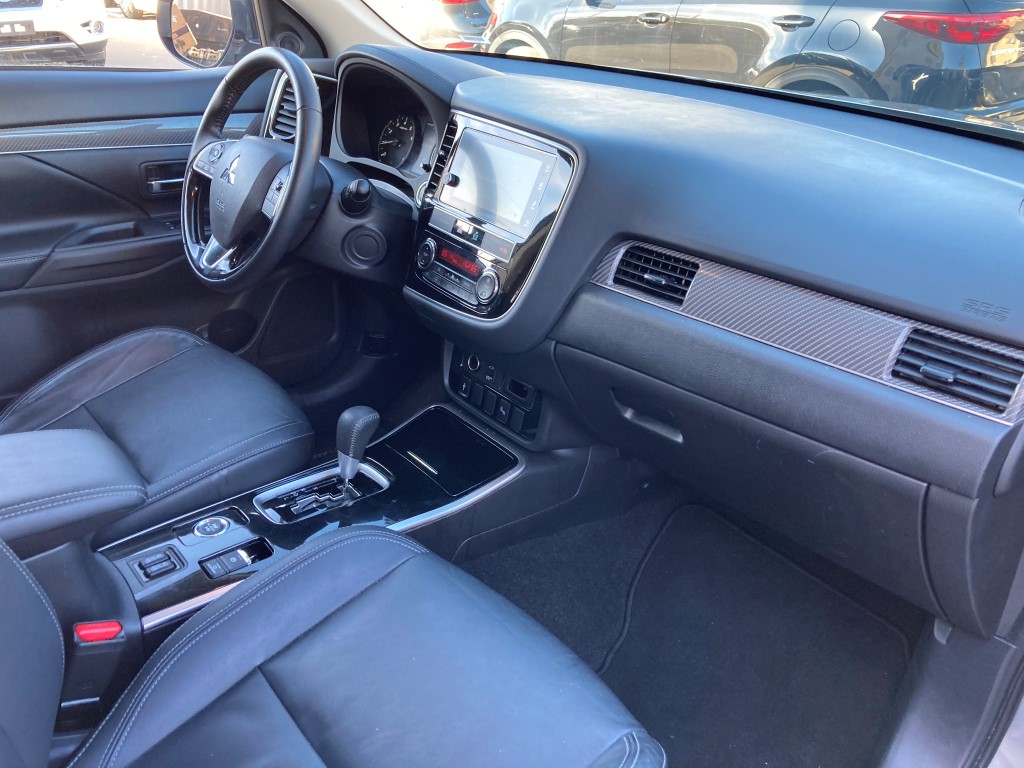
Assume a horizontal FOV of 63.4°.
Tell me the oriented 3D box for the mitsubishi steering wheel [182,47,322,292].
[{"bbox_3d":[-0.391,-0.318,1.247,0.105,0.372,0.375,12,14,-46],"label":"mitsubishi steering wheel"}]

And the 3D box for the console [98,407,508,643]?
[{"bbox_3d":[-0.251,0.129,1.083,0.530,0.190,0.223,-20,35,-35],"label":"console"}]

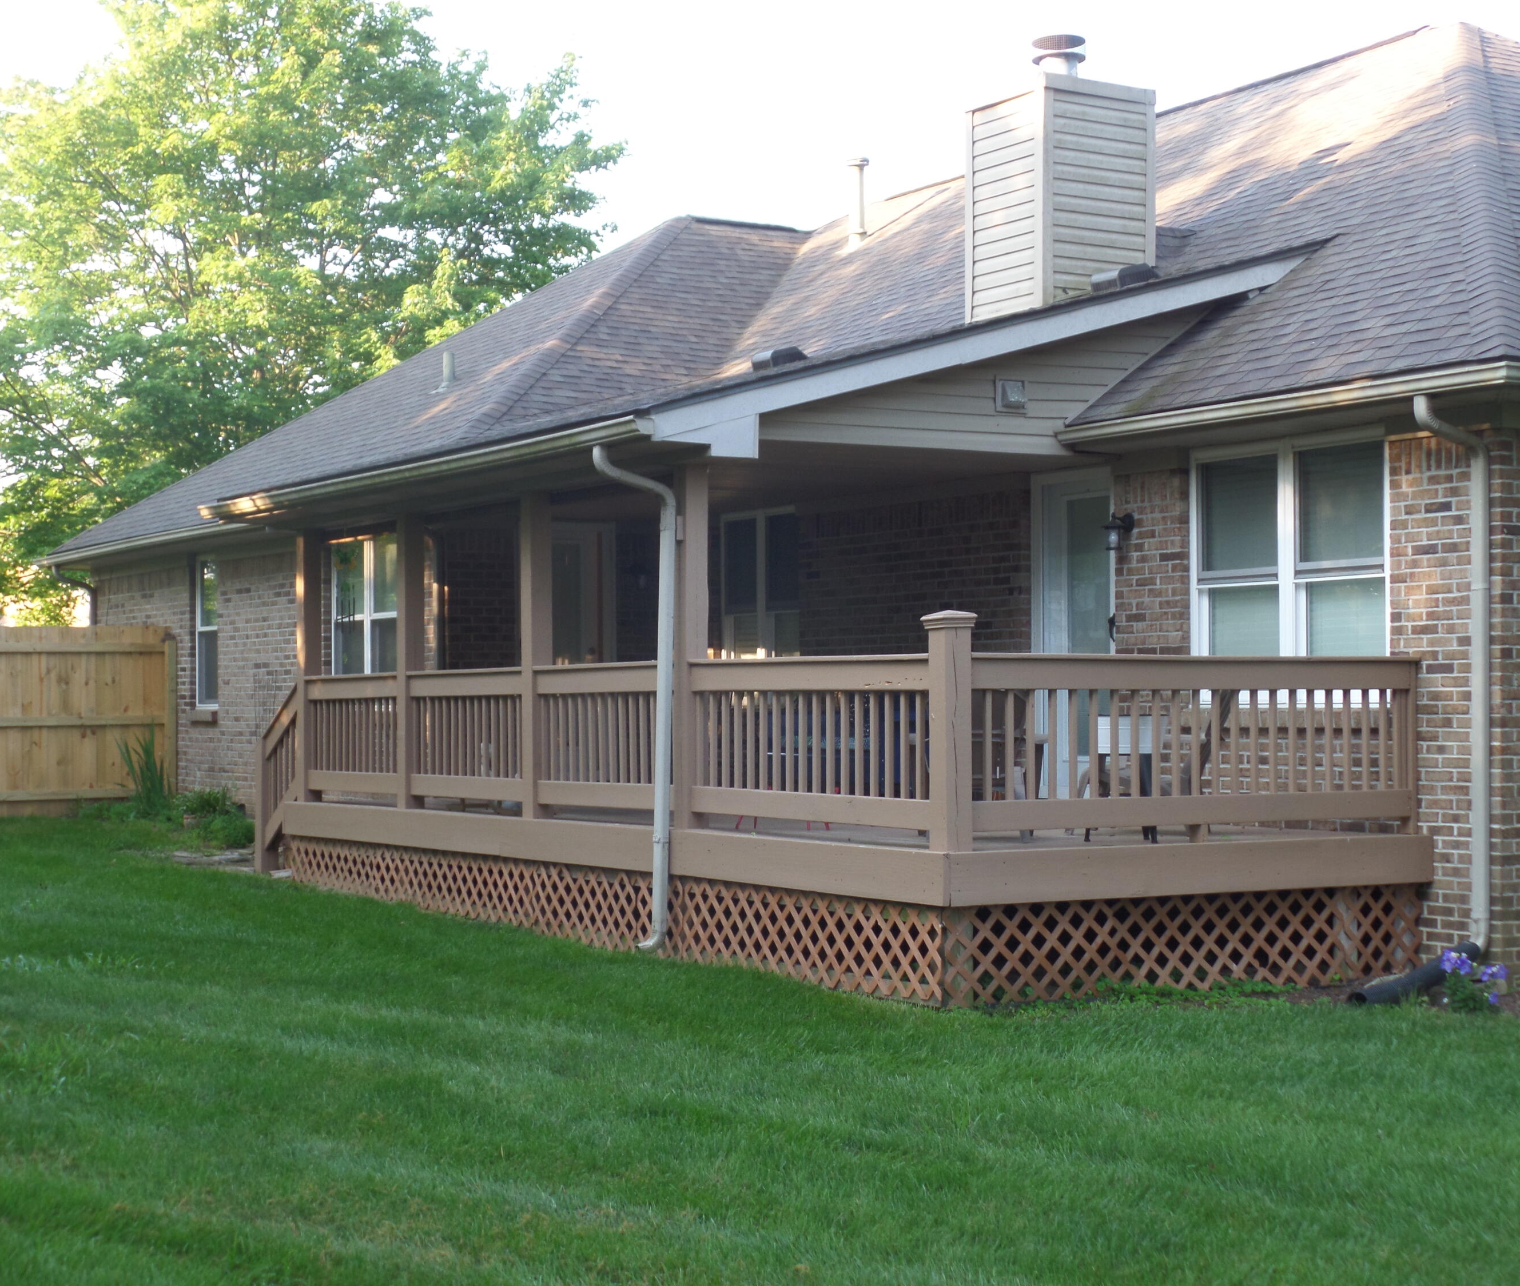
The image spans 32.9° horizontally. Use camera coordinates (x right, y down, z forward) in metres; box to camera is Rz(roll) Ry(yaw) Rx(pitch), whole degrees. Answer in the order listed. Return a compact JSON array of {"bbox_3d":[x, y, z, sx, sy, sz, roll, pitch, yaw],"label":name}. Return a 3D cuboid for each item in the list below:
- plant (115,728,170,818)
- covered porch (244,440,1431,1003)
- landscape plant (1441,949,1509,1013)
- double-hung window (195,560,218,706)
[{"bbox_3d":[-5.849,1.226,24.293,0.504,0.837,0.504,1,-2,-31],"label":"plant"},{"bbox_3d":[-0.215,0.348,16.249,3.000,2.832,9.022,1,-2,-31],"label":"covered porch"},{"bbox_3d":[3.252,1.527,11.750,0.302,0.292,0.292,1,-2,-31],"label":"landscape plant"},{"bbox_3d":[-5.211,-0.087,24.481,0.101,1.452,0.806,1,-2,-31],"label":"double-hung window"}]

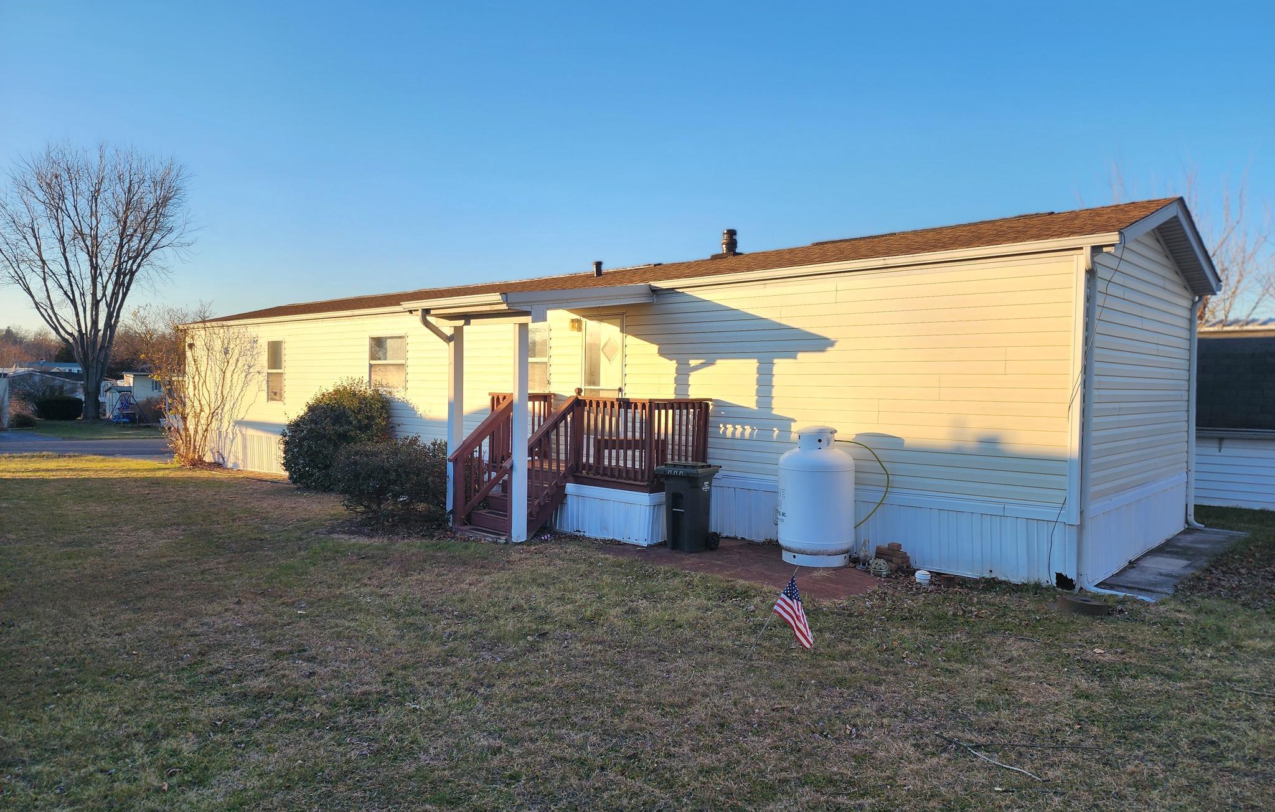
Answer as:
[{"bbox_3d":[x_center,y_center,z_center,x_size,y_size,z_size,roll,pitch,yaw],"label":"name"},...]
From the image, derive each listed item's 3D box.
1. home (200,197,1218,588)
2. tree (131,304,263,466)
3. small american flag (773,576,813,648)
[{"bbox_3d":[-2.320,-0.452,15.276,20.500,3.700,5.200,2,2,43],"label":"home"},{"bbox_3d":[-10.207,-0.479,19.400,2.500,3.600,2.200,2,2,43],"label":"tree"},{"bbox_3d":[1.012,1.342,5.500,0.280,0.460,0.140,1,1,11],"label":"small american flag"}]

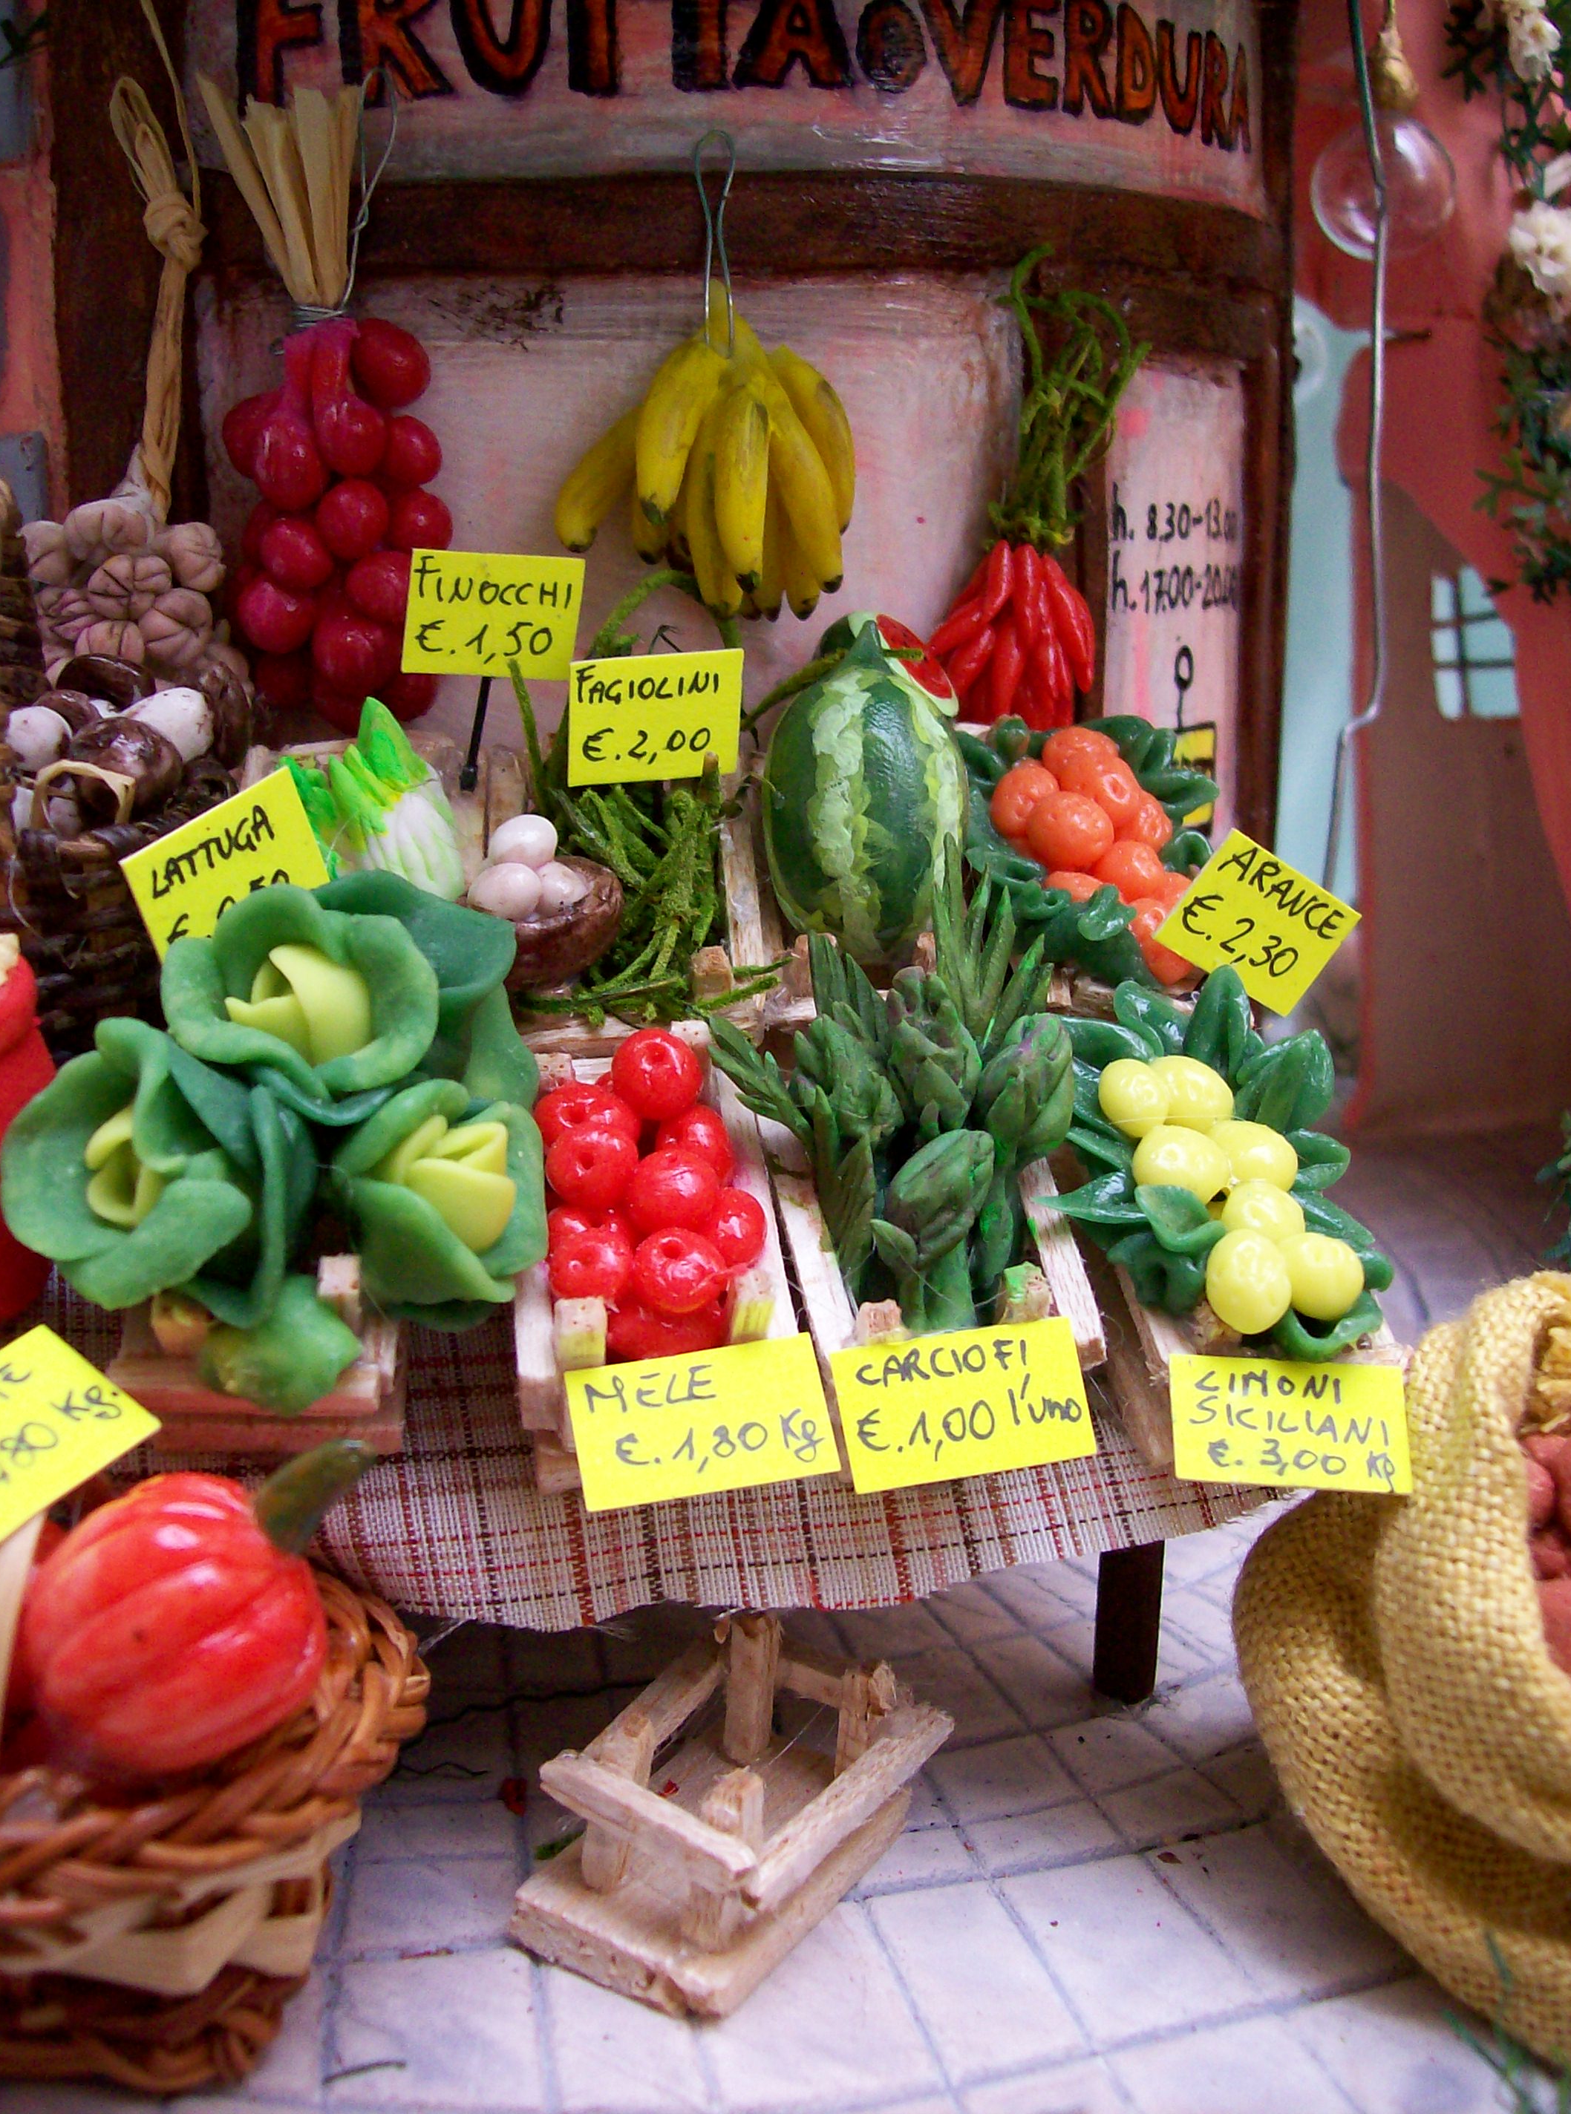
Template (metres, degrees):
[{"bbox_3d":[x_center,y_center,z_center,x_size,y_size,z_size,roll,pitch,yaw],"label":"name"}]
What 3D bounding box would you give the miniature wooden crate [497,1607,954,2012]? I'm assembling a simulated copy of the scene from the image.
[{"bbox_3d":[-0.005,0.077,0.230,0.025,0.022,0.036,20,27,32],"label":"miniature wooden crate"}]

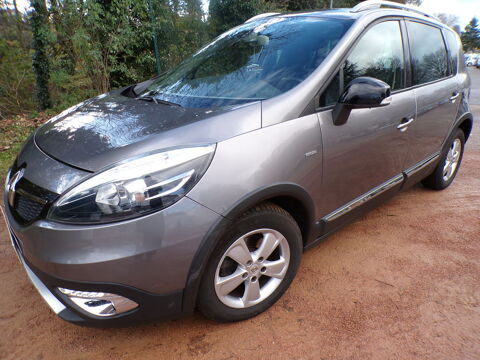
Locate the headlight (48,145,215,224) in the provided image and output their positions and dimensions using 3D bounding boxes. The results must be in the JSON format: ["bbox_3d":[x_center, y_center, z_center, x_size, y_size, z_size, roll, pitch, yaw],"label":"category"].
[{"bbox_3d":[-0.465,0.008,1.375,0.678,0.310,0.244,3,21,10],"label":"headlight"}]

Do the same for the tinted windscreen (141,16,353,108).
[{"bbox_3d":[-0.020,-0.877,2.282,1.180,0.170,1.420,-44,40,-23],"label":"tinted windscreen"}]

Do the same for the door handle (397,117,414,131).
[{"bbox_3d":[1.112,-0.381,2.237,0.219,0.040,0.045,-24,31,-35],"label":"door handle"}]

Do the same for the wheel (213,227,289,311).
[{"bbox_3d":[0.039,0.411,1.676,0.430,0.430,0.170,-11,23,-26],"label":"wheel"}]

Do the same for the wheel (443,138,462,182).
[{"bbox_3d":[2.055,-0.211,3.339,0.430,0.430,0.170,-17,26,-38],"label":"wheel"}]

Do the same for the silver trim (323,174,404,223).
[{"bbox_3d":[0.850,0.101,2.183,1.020,0.062,0.035,-19,27,-38],"label":"silver trim"}]

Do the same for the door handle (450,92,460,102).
[{"bbox_3d":[1.777,-0.679,2.746,0.220,0.062,0.050,-17,26,-38],"label":"door handle"}]

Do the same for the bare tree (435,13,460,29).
[{"bbox_3d":[29.062,-20.697,48.000,4.800,6.200,4.600,13,25,26],"label":"bare tree"}]

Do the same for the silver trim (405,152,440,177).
[{"bbox_3d":[1.488,-0.131,2.696,0.680,0.055,0.035,-21,29,-37],"label":"silver trim"}]

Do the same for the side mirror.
[{"bbox_3d":[0.629,-0.410,1.742,0.170,0.250,0.230,-17,26,-38],"label":"side mirror"}]

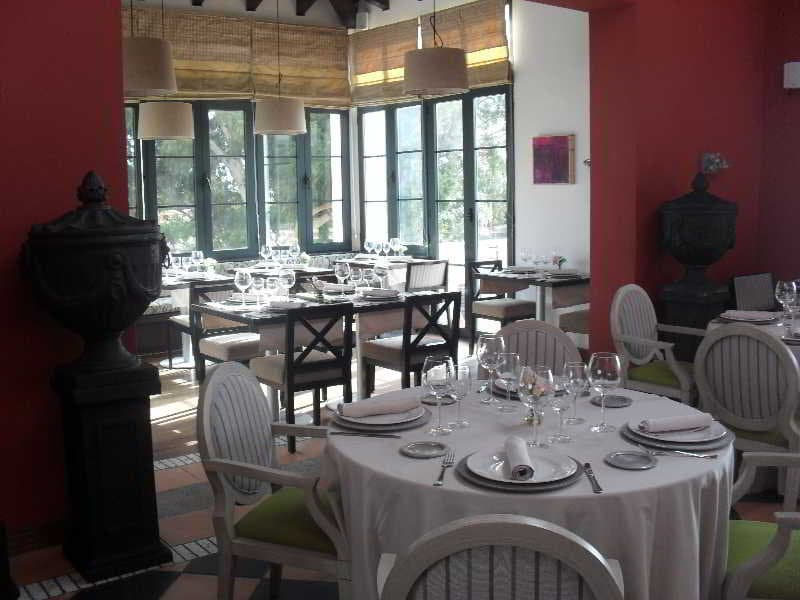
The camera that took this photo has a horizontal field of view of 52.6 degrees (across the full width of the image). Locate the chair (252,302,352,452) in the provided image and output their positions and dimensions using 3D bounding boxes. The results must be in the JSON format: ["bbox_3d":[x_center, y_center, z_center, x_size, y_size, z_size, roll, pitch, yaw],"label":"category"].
[{"bbox_3d":[-0.593,0.424,4.860,0.455,0.820,0.510,-7,9,-35],"label":"chair"}]

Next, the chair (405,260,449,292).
[{"bbox_3d":[0.098,0.072,7.293,0.440,0.840,0.540,-7,9,-35],"label":"chair"}]

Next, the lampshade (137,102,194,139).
[{"bbox_3d":[-2.006,-1.534,6.950,0.480,0.290,0.480,-1,8,0],"label":"lampshade"}]

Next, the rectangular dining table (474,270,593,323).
[{"bbox_3d":[1.206,0.157,6.803,0.800,0.760,0.920,-7,9,-35],"label":"rectangular dining table"}]

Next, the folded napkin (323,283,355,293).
[{"bbox_3d":[-0.443,-0.087,5.866,0.260,0.045,0.060,4,9,32],"label":"folded napkin"}]

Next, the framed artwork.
[{"bbox_3d":[1.347,-1.233,7.119,0.035,0.419,0.476,-8,10,-41],"label":"framed artwork"}]

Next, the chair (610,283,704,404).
[{"bbox_3d":[1.549,0.391,4.568,0.570,0.940,0.545,-9,11,-44],"label":"chair"}]

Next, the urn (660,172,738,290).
[{"bbox_3d":[1.981,-0.461,5.366,0.525,0.760,0.525,-7,9,-35],"label":"urn"}]

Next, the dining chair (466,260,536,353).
[{"bbox_3d":[0.921,0.084,7.158,0.450,0.820,0.520,-7,9,-35],"label":"dining chair"}]

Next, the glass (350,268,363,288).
[{"bbox_3d":[-0.311,-0.134,5.748,0.072,0.176,0.072,-1,8,0],"label":"glass"}]

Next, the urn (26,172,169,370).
[{"bbox_3d":[-1.195,-0.117,3.218,0.560,0.771,0.560,-7,9,-35],"label":"urn"}]

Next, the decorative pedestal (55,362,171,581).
[{"bbox_3d":[-1.178,0.673,3.325,0.325,0.825,0.325,-7,9,-35],"label":"decorative pedestal"}]

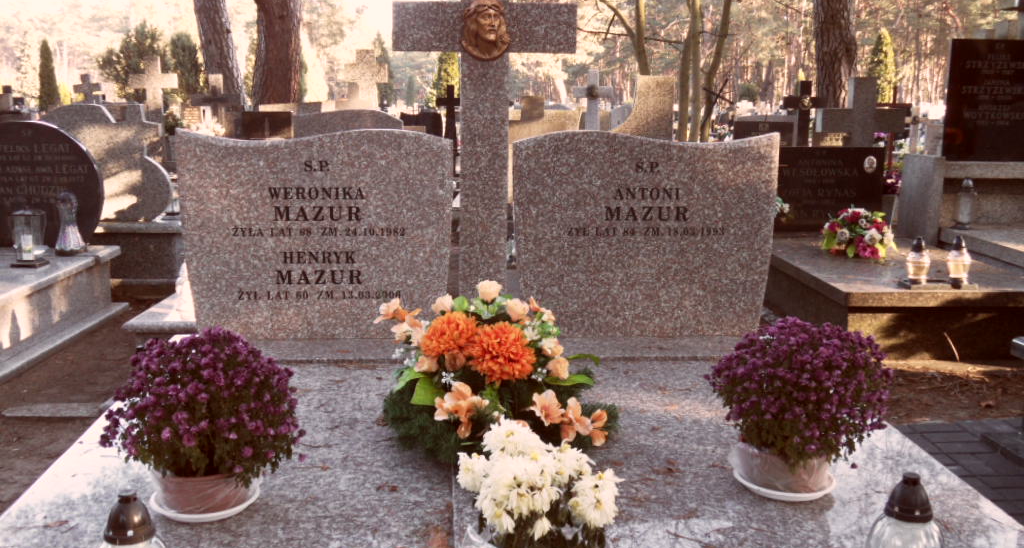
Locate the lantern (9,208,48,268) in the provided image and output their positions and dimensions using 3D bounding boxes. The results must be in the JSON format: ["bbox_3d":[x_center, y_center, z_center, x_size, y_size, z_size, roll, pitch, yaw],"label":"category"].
[{"bbox_3d":[-2.556,-0.196,4.994,0.148,0.297,0.148,0,11,-4],"label":"lantern"}]

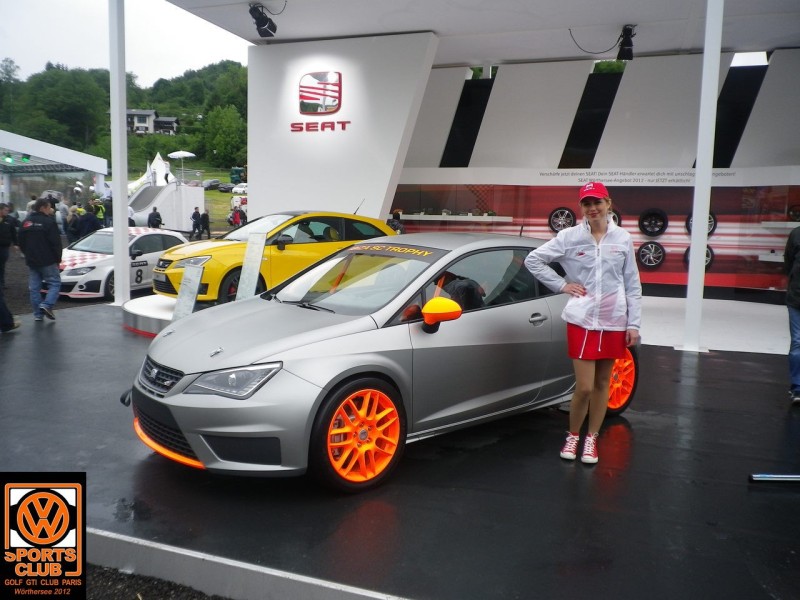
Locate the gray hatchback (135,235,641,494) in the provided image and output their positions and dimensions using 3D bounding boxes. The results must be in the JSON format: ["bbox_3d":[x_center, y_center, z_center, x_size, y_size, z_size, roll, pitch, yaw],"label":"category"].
[{"bbox_3d":[0.172,0.197,4.785,4.029,1.400,1.760,-4,8,-40],"label":"gray hatchback"}]

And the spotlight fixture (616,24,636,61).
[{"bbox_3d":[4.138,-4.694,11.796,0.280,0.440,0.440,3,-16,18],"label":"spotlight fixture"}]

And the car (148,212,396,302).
[{"bbox_3d":[-1.567,-0.640,9.802,4.029,1.440,1.750,-3,7,-36],"label":"car"}]

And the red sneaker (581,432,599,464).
[{"bbox_3d":[1.216,0.928,4.105,0.100,0.132,0.270,3,6,19],"label":"red sneaker"}]

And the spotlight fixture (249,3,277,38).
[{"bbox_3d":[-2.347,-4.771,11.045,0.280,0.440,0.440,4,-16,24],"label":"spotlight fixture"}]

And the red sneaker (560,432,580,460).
[{"bbox_3d":[1.107,0.919,4.165,0.100,0.132,0.270,4,6,23],"label":"red sneaker"}]

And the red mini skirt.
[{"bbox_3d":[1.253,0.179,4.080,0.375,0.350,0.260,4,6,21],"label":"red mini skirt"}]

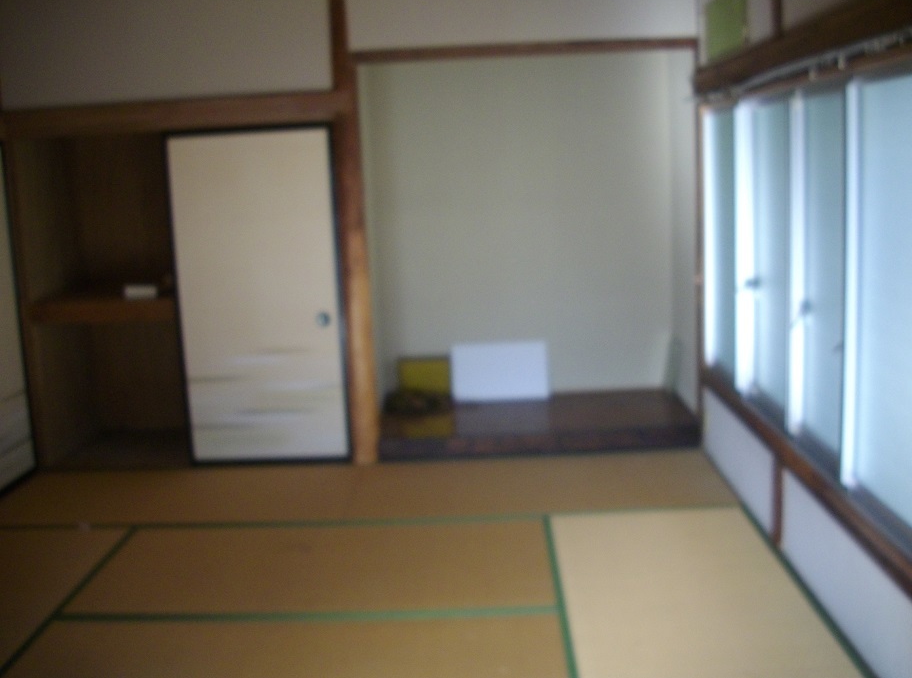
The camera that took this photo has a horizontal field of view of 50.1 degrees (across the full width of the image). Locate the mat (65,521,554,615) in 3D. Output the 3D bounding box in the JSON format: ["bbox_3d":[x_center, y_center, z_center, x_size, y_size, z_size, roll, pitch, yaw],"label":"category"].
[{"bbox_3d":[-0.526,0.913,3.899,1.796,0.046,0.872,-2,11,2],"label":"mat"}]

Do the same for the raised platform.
[{"bbox_3d":[0.447,0.476,5.508,1.668,0.135,0.837,-2,11,2],"label":"raised platform"}]

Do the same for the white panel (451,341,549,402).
[{"bbox_3d":[0.259,0.189,5.810,0.566,0.337,0.030,-2,0,2],"label":"white panel"}]

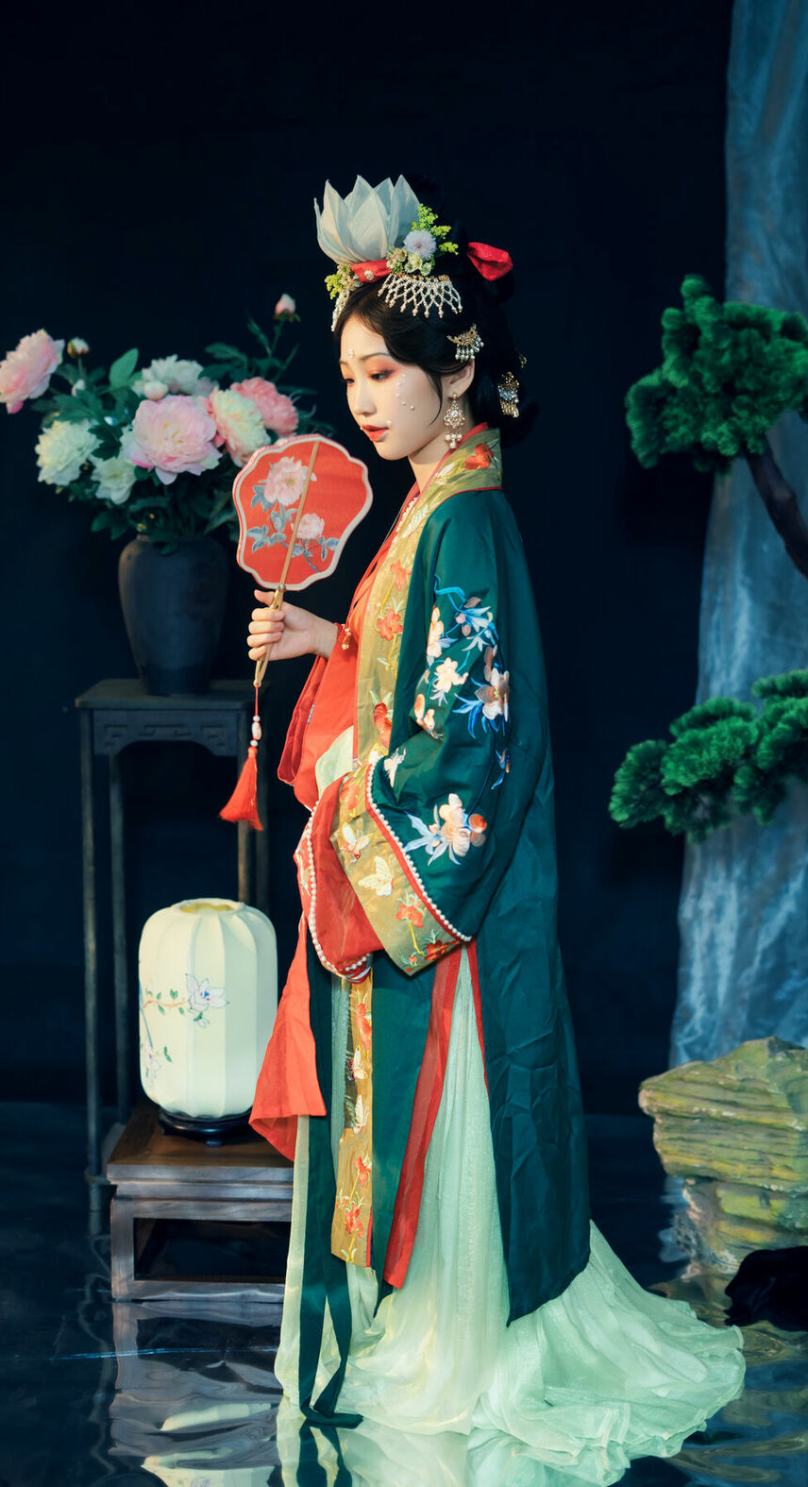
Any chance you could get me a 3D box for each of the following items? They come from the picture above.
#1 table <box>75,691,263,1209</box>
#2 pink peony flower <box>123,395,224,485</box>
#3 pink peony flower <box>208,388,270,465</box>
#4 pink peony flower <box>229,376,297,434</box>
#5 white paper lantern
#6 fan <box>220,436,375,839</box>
[{"bbox_3d":[-0.407,0.381,3.757,0.308,0.964,0.308,0,8,3],"label":"table"},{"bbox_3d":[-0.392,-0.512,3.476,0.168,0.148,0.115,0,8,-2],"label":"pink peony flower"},{"bbox_3d":[-0.283,-0.538,3.513,0.130,0.135,0.100,-6,10,-38],"label":"pink peony flower"},{"bbox_3d":[-0.246,-0.583,3.578,0.135,0.125,0.100,-5,9,-35],"label":"pink peony flower"},{"bbox_3d":[-0.334,0.446,3.506,0.235,0.348,0.235,0,7,0],"label":"white paper lantern"},{"bbox_3d":[-0.186,-0.160,2.892,0.208,0.560,0.050,11,8,-26],"label":"fan"}]

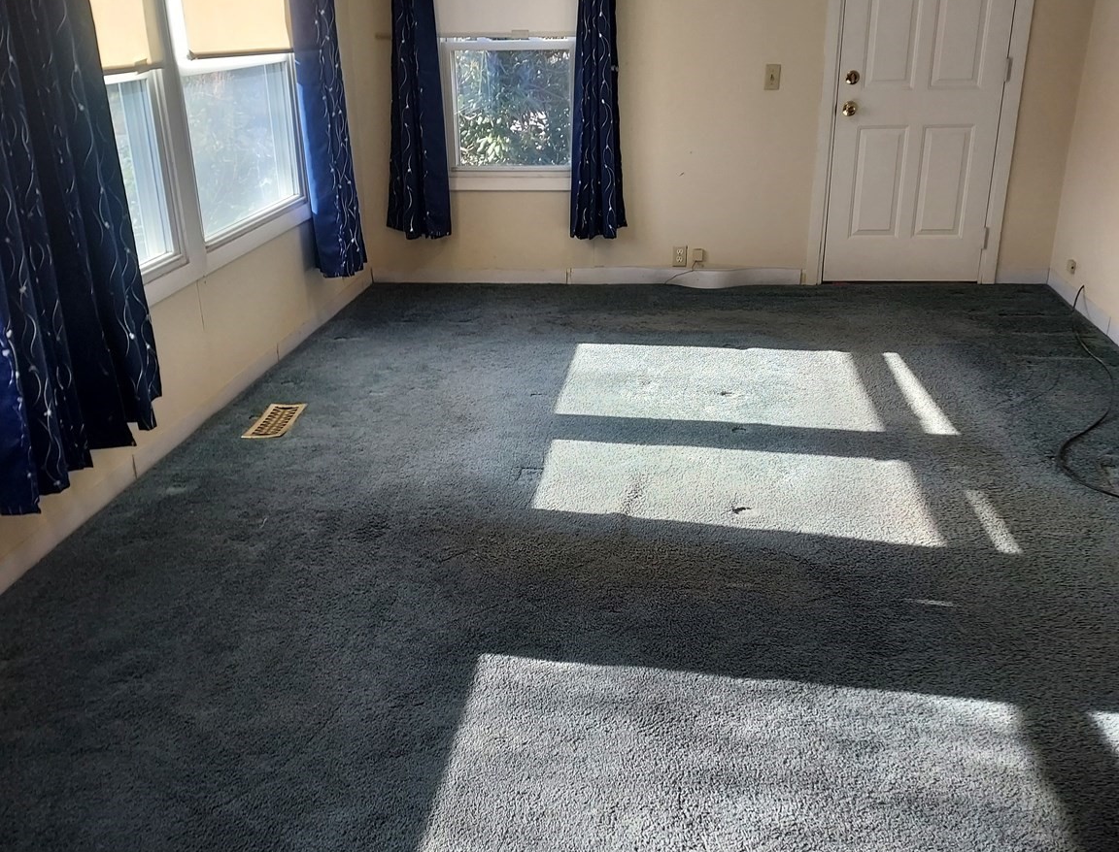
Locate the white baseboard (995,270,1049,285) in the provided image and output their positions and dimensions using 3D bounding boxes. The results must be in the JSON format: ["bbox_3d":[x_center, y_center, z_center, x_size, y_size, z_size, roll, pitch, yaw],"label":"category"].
[{"bbox_3d":[2.320,-0.751,5.179,0.255,0.084,0.015,1,23,6],"label":"white baseboard"}]

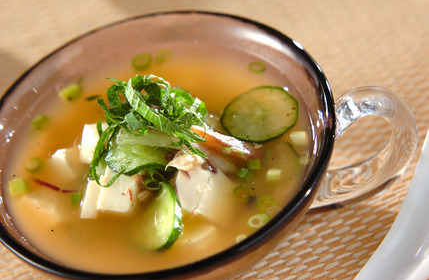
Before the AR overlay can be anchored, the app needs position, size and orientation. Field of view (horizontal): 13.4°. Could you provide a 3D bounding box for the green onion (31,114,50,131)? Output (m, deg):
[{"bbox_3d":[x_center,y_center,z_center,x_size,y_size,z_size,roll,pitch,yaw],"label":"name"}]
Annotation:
[{"bbox_3d":[-0.063,-0.006,0.658,0.006,0.005,0.005,-22,45,-7],"label":"green onion"}]

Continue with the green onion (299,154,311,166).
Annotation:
[{"bbox_3d":[0.030,0.007,0.614,0.004,0.003,0.004,-15,65,0],"label":"green onion"}]

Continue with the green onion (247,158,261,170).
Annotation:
[{"bbox_3d":[0.014,0.008,0.624,0.005,0.004,0.004,3,48,17],"label":"green onion"}]

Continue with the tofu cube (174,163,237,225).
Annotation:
[{"bbox_3d":[-0.003,0.019,0.617,0.017,0.016,0.017,2,47,17],"label":"tofu cube"}]

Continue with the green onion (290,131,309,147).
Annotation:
[{"bbox_3d":[0.029,-0.001,0.622,0.005,0.005,0.005,-6,46,10],"label":"green onion"}]

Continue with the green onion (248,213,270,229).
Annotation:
[{"bbox_3d":[0.015,0.027,0.599,0.005,0.005,0.005,-6,76,24],"label":"green onion"}]

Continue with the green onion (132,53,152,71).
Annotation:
[{"bbox_3d":[-0.027,-0.029,0.672,0.007,0.004,0.007,-1,46,14],"label":"green onion"}]

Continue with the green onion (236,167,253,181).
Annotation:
[{"bbox_3d":[0.010,0.011,0.615,0.005,0.004,0.005,-30,57,14],"label":"green onion"}]

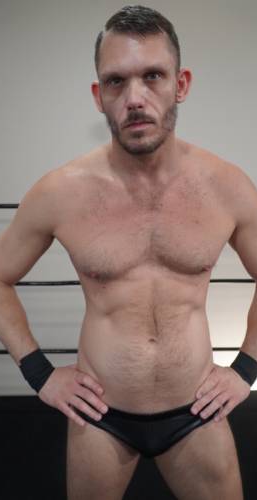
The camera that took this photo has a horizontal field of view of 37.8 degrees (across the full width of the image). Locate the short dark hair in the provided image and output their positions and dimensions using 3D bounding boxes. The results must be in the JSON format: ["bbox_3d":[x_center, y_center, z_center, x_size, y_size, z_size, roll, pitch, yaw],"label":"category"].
[{"bbox_3d":[0.017,-0.388,0.701,0.160,0.135,0.185,-3,20,8],"label":"short dark hair"}]

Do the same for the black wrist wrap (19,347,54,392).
[{"bbox_3d":[-0.221,0.292,0.910,0.068,0.075,0.060,-25,6,3],"label":"black wrist wrap"}]

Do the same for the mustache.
[{"bbox_3d":[0.018,-0.229,0.656,0.056,0.027,0.022,-3,20,8],"label":"mustache"}]

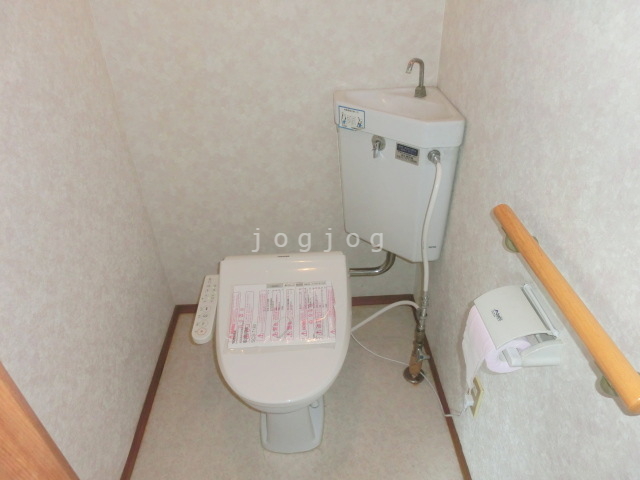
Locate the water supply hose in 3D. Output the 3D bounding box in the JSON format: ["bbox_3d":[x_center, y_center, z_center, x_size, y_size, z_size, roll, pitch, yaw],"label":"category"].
[{"bbox_3d":[0.325,0.131,1.368,0.075,0.830,0.105,-3,35,-1],"label":"water supply hose"}]

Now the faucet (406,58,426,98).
[{"bbox_3d":[0.278,-0.452,1.259,0.036,0.112,0.098,27,44,35],"label":"faucet"}]

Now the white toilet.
[{"bbox_3d":[-0.098,0.375,1.346,0.375,0.485,0.550,-3,35,-1],"label":"white toilet"}]

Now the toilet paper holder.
[{"bbox_3d":[0.349,0.143,0.801,0.100,0.080,0.163,-3,35,-1],"label":"toilet paper holder"}]

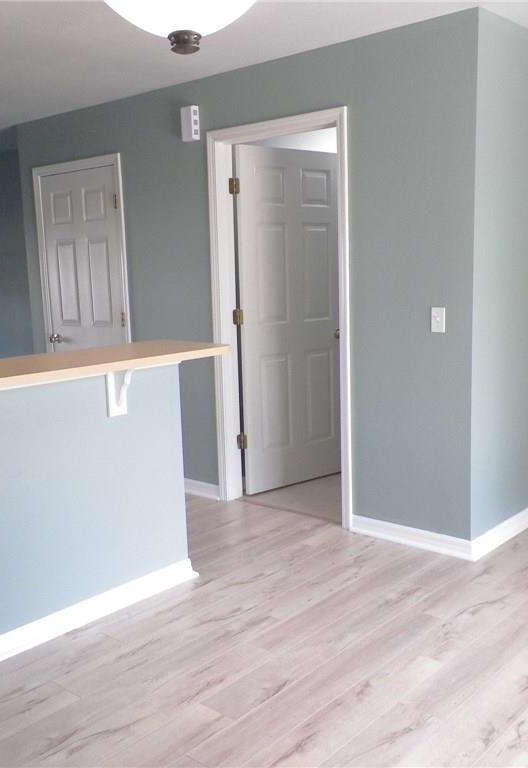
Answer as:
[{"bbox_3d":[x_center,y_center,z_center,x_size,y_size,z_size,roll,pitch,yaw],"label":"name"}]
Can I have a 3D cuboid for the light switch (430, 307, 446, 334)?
[{"bbox_3d":[0.803,-0.295,3.413,0.071,0.116,0.015,6,12,39],"label":"light switch"}]

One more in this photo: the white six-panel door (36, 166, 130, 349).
[{"bbox_3d":[-1.216,-0.408,5.105,0.815,2.035,0.045,6,12,39],"label":"white six-panel door"}]

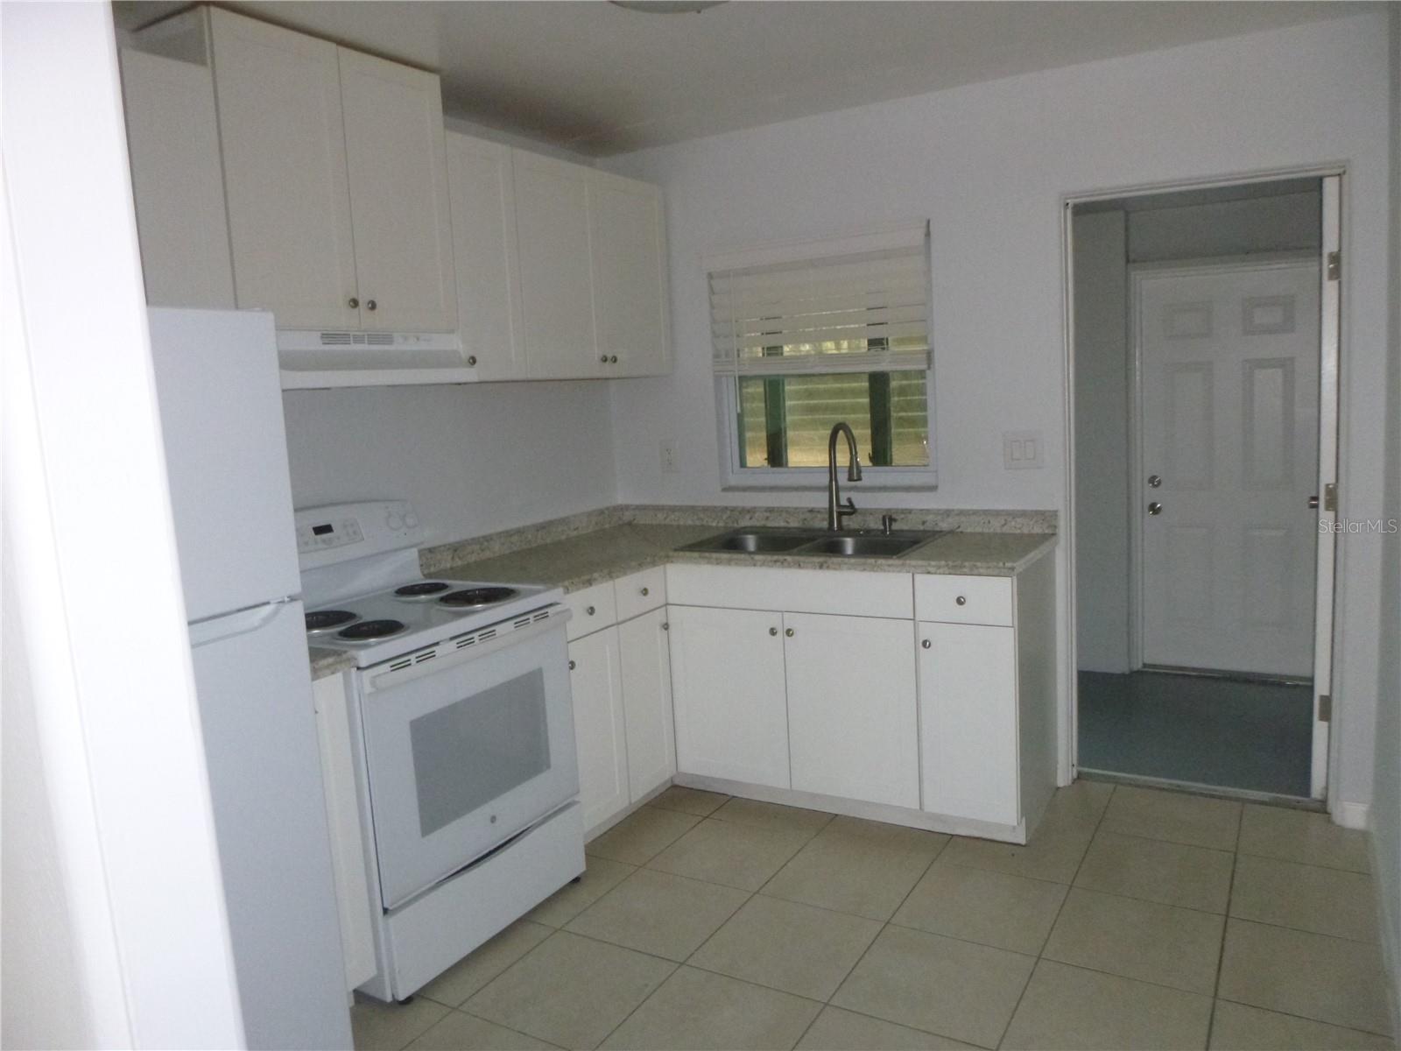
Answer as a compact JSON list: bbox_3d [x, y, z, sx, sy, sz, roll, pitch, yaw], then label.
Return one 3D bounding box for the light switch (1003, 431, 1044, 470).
[{"bbox_3d":[1.109,-0.258,3.480,0.128,0.126,0.012,1,9,31],"label":"light switch"}]

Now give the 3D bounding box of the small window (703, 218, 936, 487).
[{"bbox_3d":[0.442,-0.603,3.840,0.920,0.930,0.110,1,9,31],"label":"small window"}]

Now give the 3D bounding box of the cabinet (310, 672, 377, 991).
[{"bbox_3d":[-1.129,0.743,2.519,0.607,0.853,0.218,1,9,31],"label":"cabinet"}]

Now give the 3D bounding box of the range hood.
[{"bbox_3d":[-1.023,-0.461,2.837,0.422,0.157,0.757,1,9,31],"label":"range hood"}]

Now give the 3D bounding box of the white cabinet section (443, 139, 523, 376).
[{"bbox_3d":[-0.822,-0.860,3.365,0.321,0.770,0.301,1,9,31],"label":"white cabinet section"}]

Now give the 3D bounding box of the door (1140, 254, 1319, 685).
[{"bbox_3d":[2.592,-0.240,4.990,0.796,2.007,0.045,1,9,31],"label":"door"}]

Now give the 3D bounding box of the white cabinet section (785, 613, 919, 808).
[{"bbox_3d":[0.646,0.561,3.584,0.455,0.622,0.600,1,9,31],"label":"white cabinet section"}]

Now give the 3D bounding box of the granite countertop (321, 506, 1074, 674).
[{"bbox_3d":[-0.125,0.143,2.990,1.838,0.115,2.221,1,9,31],"label":"granite countertop"}]

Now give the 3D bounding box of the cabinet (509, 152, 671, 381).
[{"bbox_3d":[-0.500,-0.929,3.806,0.312,0.761,0.904,1,9,31],"label":"cabinet"}]

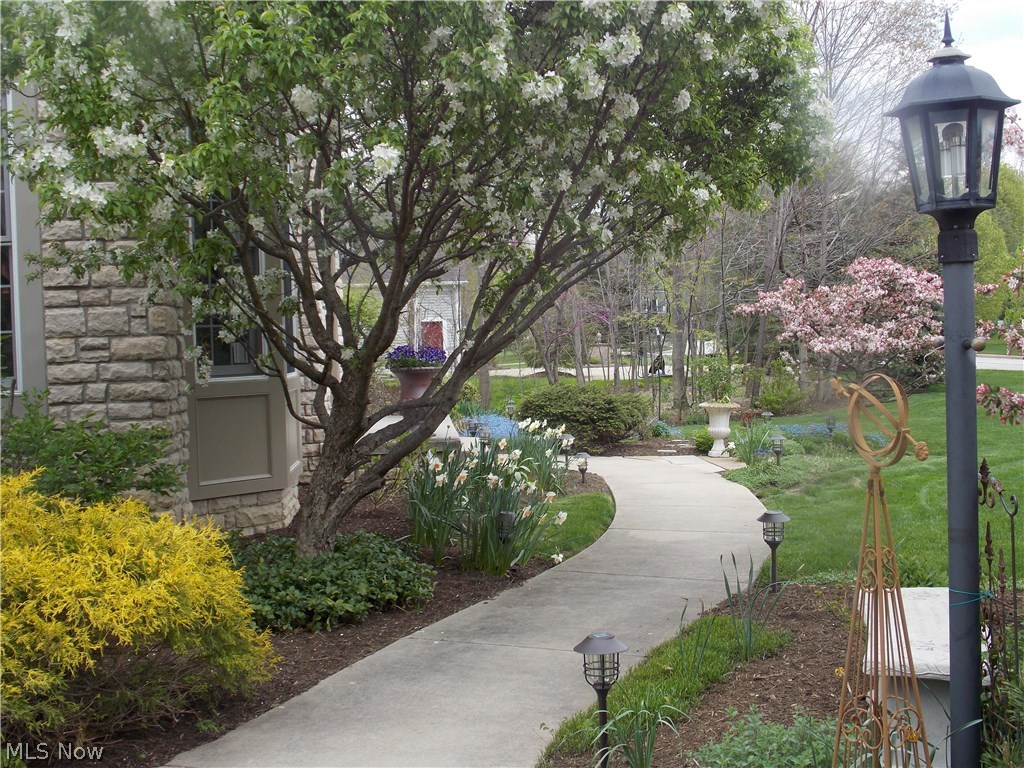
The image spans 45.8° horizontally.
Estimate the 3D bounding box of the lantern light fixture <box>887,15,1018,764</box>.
[{"bbox_3d":[1.215,0.095,3.303,0.330,2.180,0.320,-1,2,20],"label":"lantern light fixture"}]

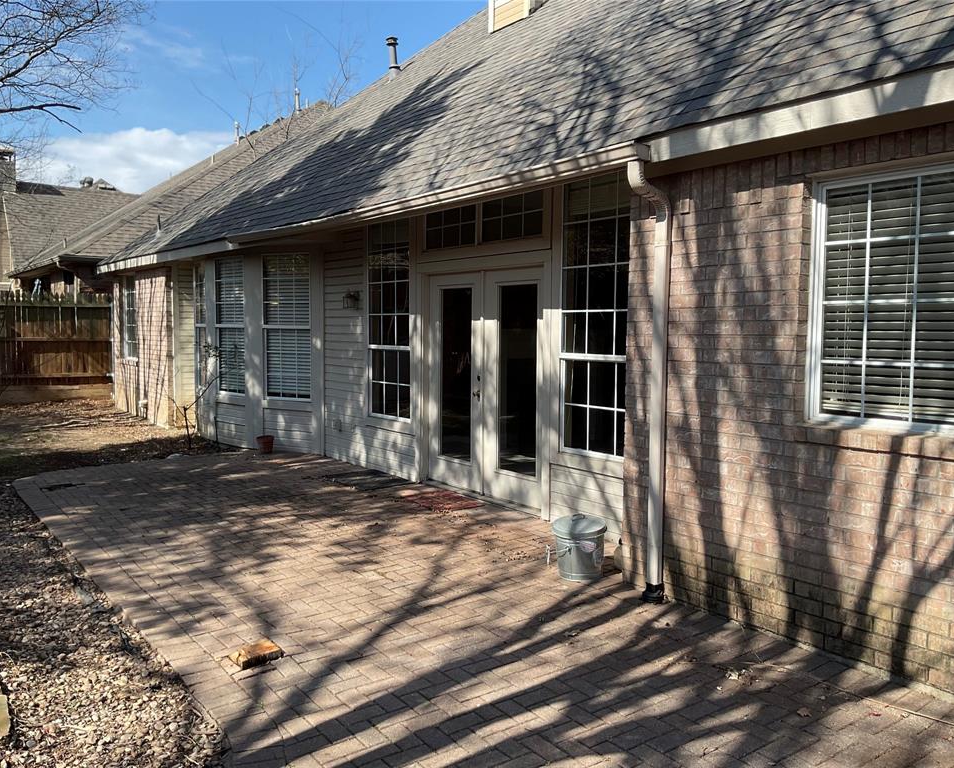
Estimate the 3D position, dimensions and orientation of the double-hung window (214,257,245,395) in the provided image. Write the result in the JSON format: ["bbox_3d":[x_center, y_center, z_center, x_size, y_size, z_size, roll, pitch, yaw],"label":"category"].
[{"bbox_3d":[-3.331,-0.788,11.640,0.100,1.860,0.770,-3,5,-45],"label":"double-hung window"}]

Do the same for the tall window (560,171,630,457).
[{"bbox_3d":[0.973,-0.543,6.657,0.100,2.240,0.920,-2,4,-36],"label":"tall window"}]

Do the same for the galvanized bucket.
[{"bbox_3d":[0.670,1.044,5.555,0.350,0.390,0.350,1,4,0],"label":"galvanized bucket"}]

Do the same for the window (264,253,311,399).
[{"bbox_3d":[-2.395,-0.722,10.910,0.780,1.860,0.100,3,4,30],"label":"window"}]

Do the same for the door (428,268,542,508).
[{"bbox_3d":[0.033,-0.006,8.023,0.110,2.080,1.810,-2,4,-36],"label":"door"}]

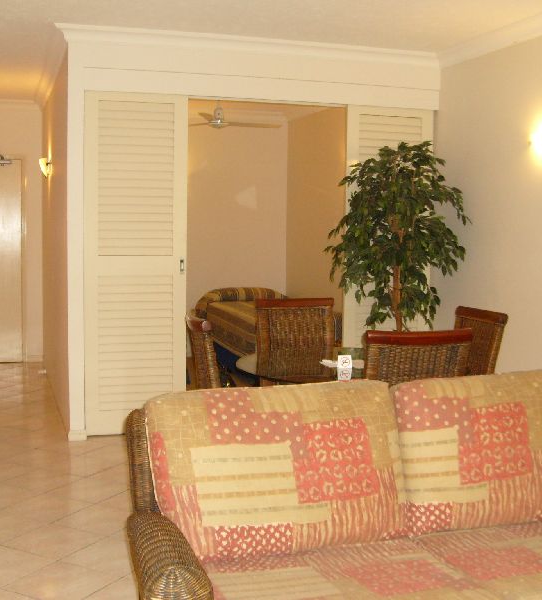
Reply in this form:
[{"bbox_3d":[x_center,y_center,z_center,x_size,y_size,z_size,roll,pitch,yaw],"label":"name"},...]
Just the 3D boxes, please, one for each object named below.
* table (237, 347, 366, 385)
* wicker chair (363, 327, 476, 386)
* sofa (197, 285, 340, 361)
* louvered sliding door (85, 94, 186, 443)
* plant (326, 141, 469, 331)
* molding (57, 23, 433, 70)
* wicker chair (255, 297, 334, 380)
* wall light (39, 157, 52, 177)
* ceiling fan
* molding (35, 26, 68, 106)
[{"bbox_3d":[0.366,0.681,4.294,1.150,0.730,1.150,-1,6,-19],"label":"table"},{"bbox_3d":[0.556,0.602,3.821,0.500,0.980,0.580,-1,6,-19],"label":"wicker chair"},{"bbox_3d":[-0.033,0.324,7.921,1.030,0.770,1.950,-1,6,-19],"label":"sofa"},{"bbox_3d":[-0.907,-0.222,5.482,0.690,2.280,0.040,-1,6,-19],"label":"louvered sliding door"},{"bbox_3d":[0.833,-0.029,5.371,0.900,1.960,0.900,-1,6,-19],"label":"plant"},{"bbox_3d":[-0.042,-1.708,5.543,2.790,0.100,0.090,-1,6,-19],"label":"molding"},{"bbox_3d":[0.229,0.506,4.814,0.500,0.980,0.580,-1,6,-19],"label":"wicker chair"},{"bbox_3d":[-1.938,-1.140,6.921,0.115,0.170,0.250,-1,6,-19],"label":"wall light"},{"bbox_3d":[-0.473,-1.747,7.393,1.150,0.370,1.150,-1,6,-19],"label":"ceiling fan"},{"bbox_3d":[-1.825,-1.822,6.597,0.090,0.100,3.250,-1,6,-19],"label":"molding"}]

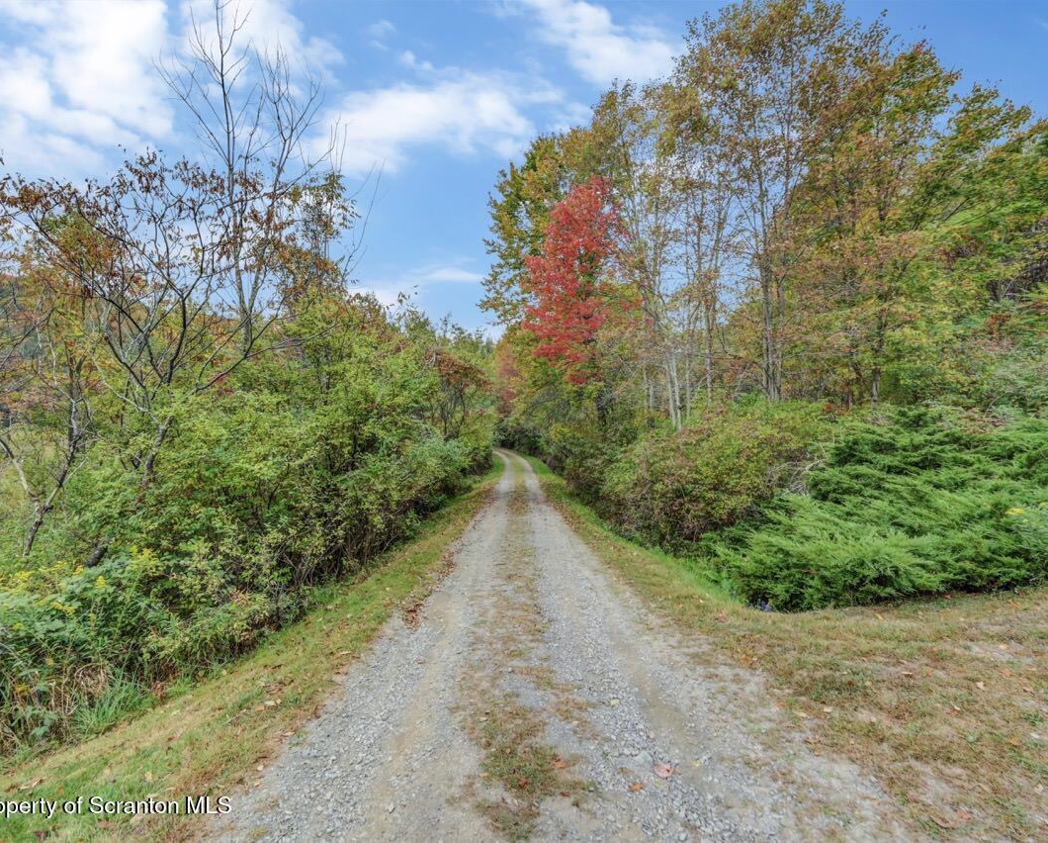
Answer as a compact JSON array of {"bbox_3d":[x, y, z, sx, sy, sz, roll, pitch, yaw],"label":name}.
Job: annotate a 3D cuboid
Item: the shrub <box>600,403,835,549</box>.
[{"bbox_3d":[3.800,0.850,9.800,4.400,2.500,3.200,0,0,0],"label":"shrub"}]

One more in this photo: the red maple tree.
[{"bbox_3d":[2.250,-5.000,22.000,4.600,11.800,4.500,0,0,0],"label":"red maple tree"}]

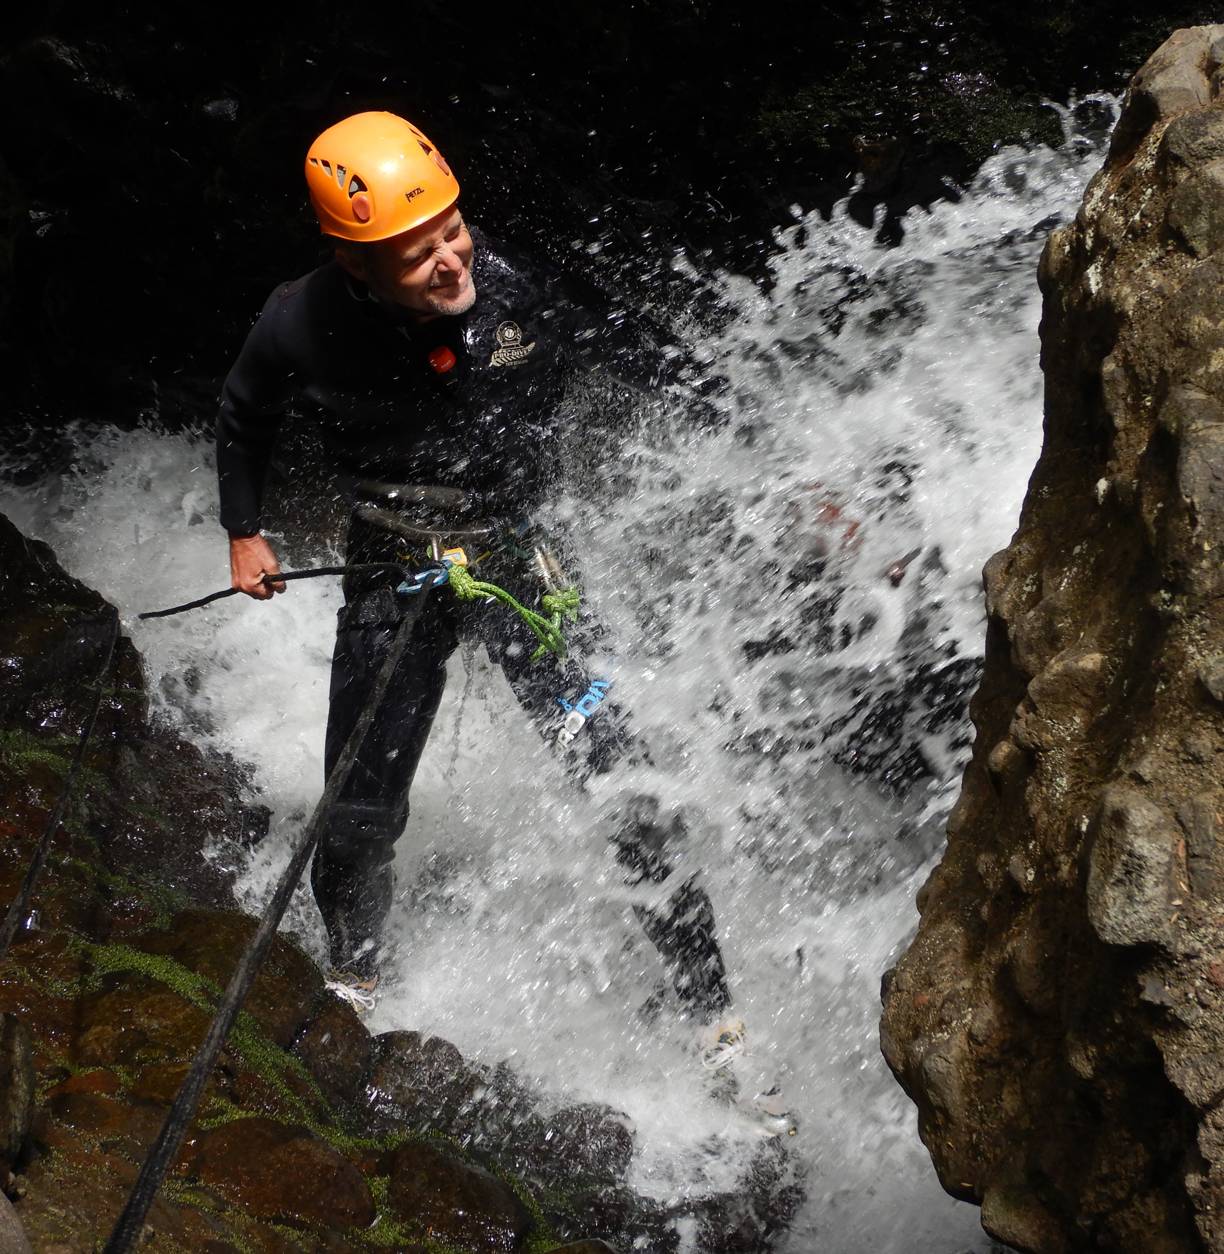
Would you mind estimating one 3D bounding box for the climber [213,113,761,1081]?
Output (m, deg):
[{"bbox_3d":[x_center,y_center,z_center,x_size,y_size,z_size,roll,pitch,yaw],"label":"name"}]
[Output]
[{"bbox_3d":[-0.145,0.020,3.500,0.900,1.700,0.600,-14,33,-11],"label":"climber"}]

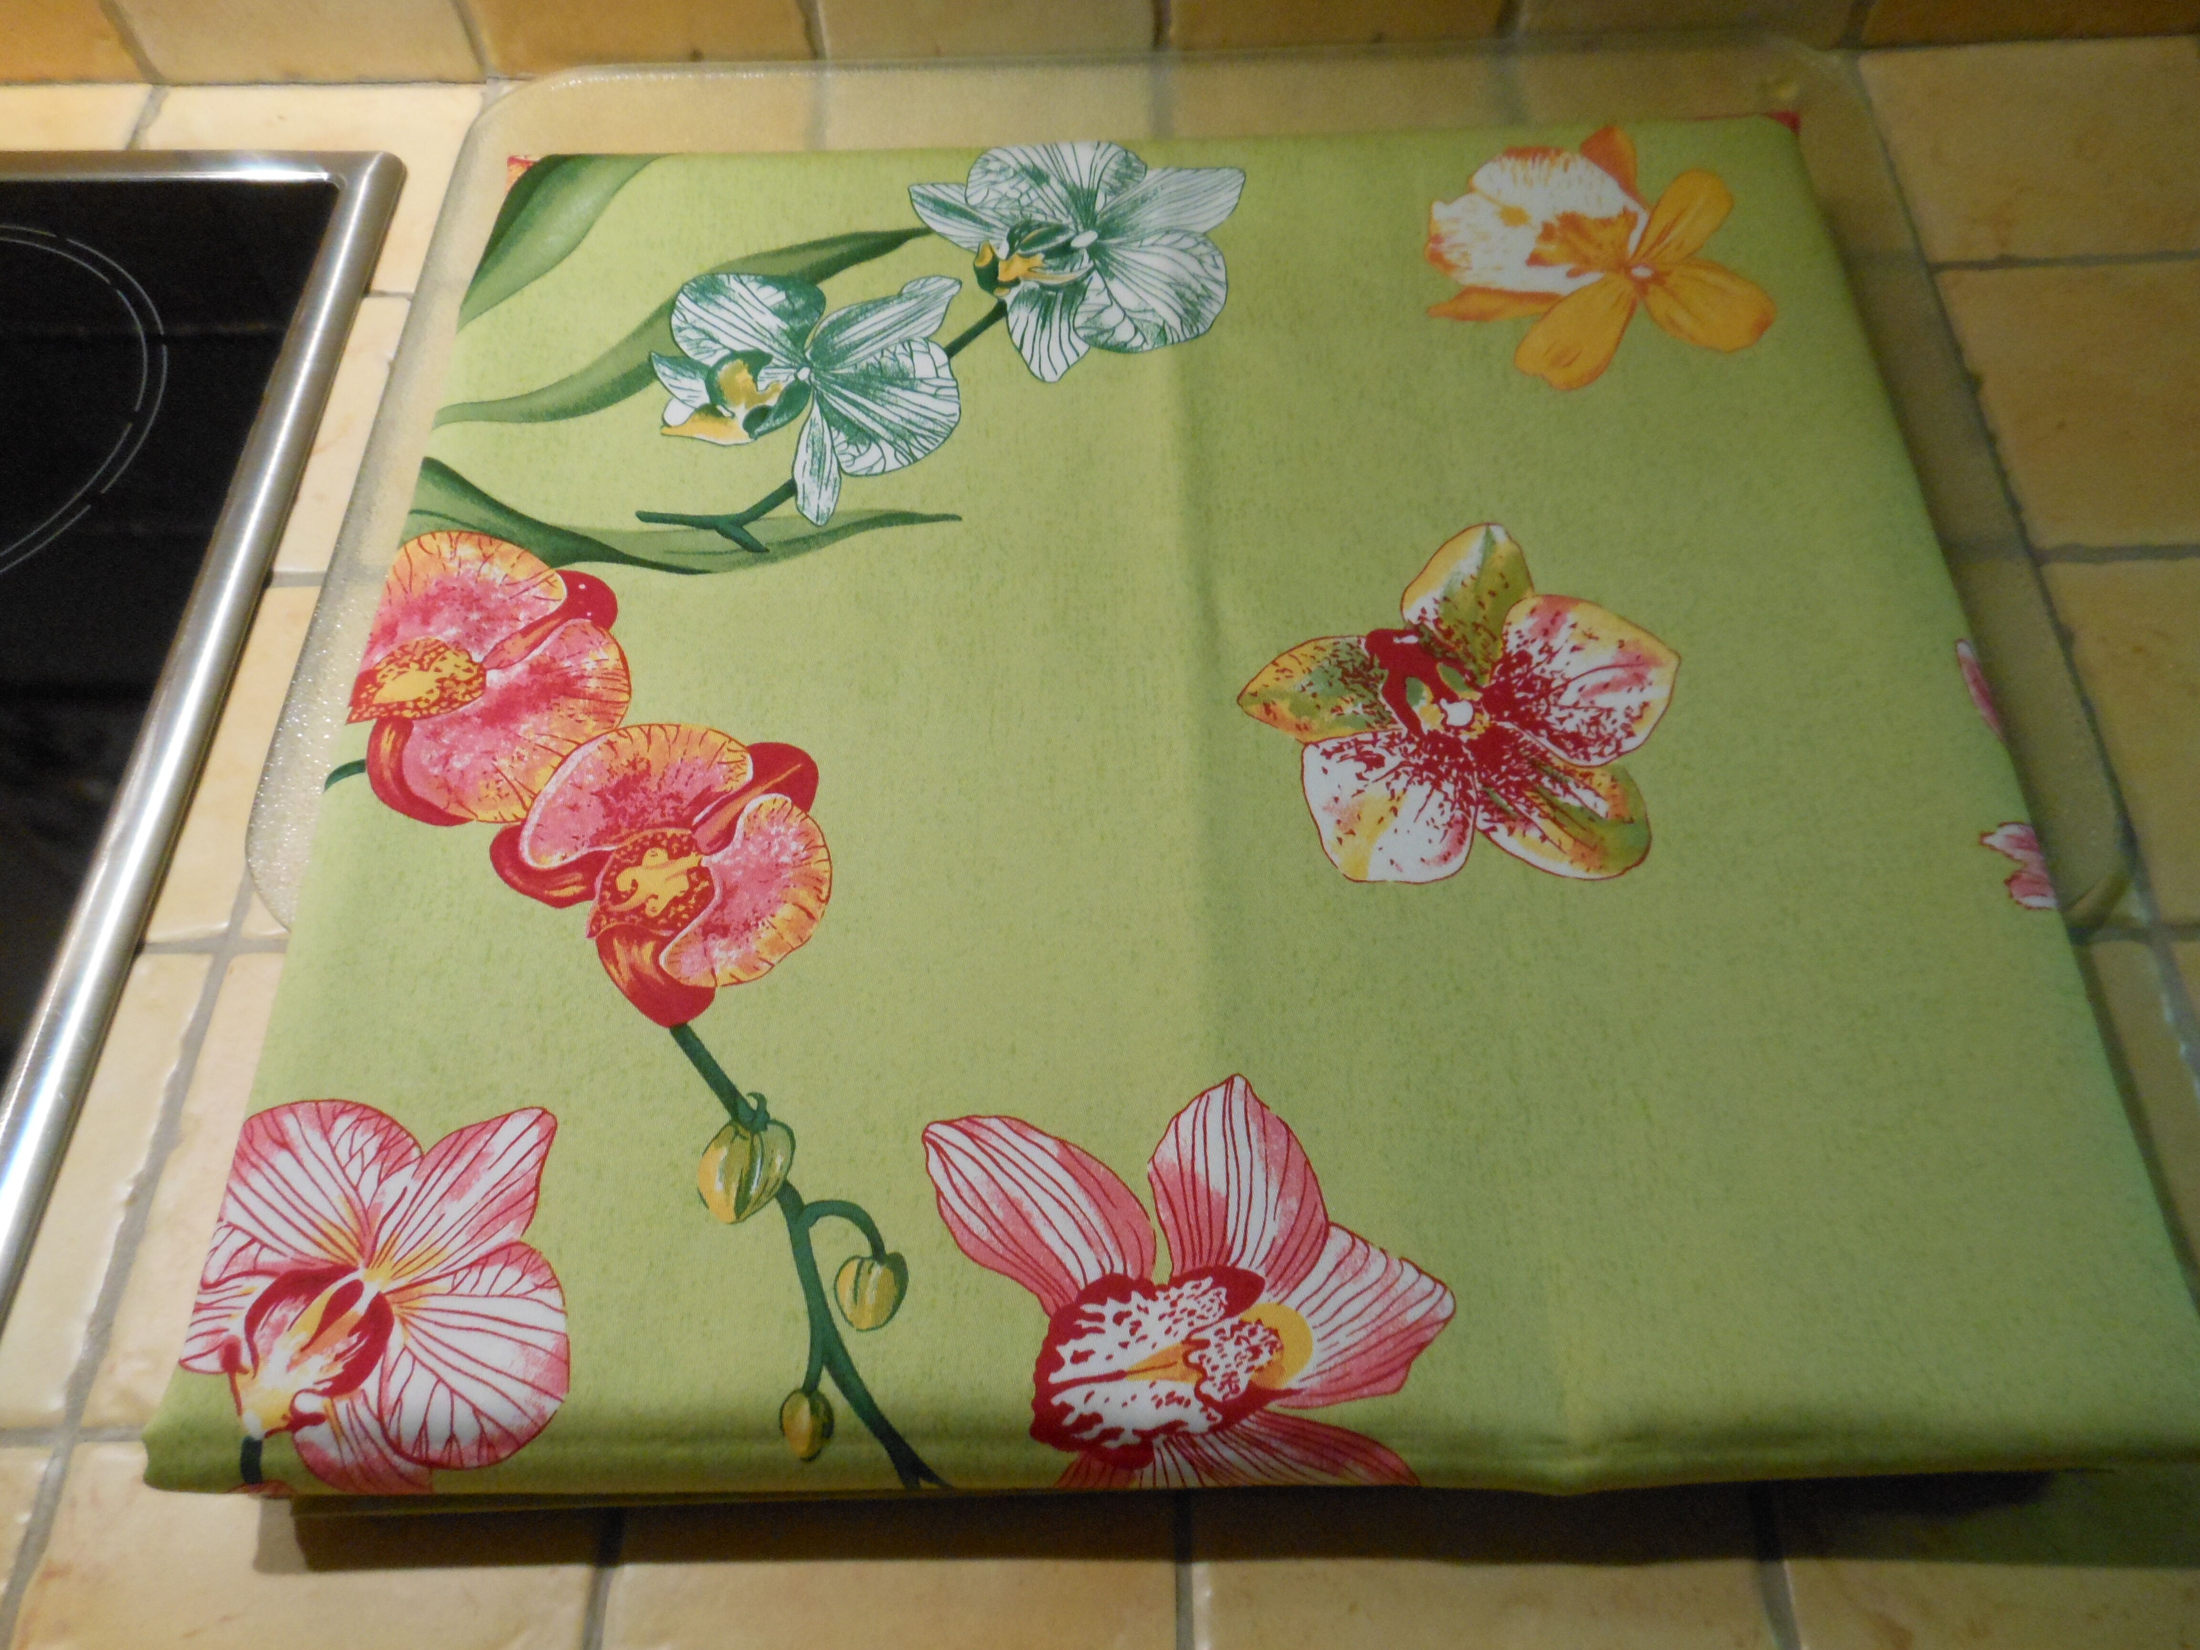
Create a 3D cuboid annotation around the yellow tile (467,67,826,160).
[{"bbox_3d":[-0.138,-0.188,0.472,0.099,0.010,0.088,0,61,2],"label":"yellow tile"}]

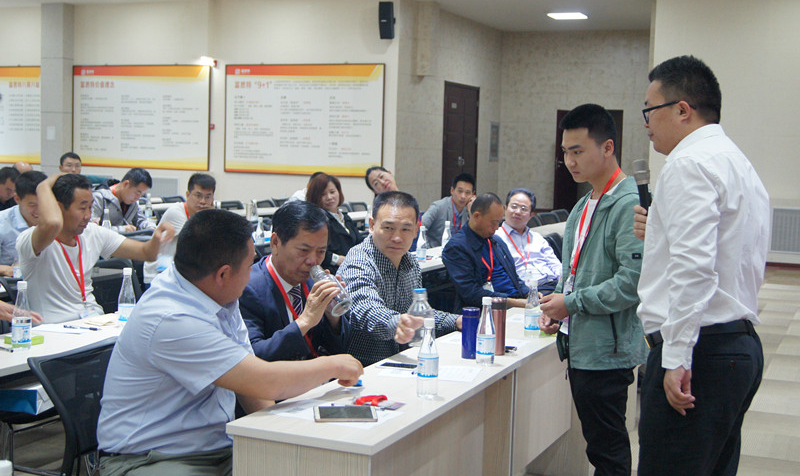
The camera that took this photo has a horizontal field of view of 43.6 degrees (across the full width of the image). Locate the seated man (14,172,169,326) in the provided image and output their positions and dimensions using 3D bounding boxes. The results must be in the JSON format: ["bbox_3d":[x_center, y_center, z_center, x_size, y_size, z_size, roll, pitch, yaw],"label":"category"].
[{"bbox_3d":[-1.282,0.415,4.451,0.700,1.340,0.720,6,6,40],"label":"seated man"}]

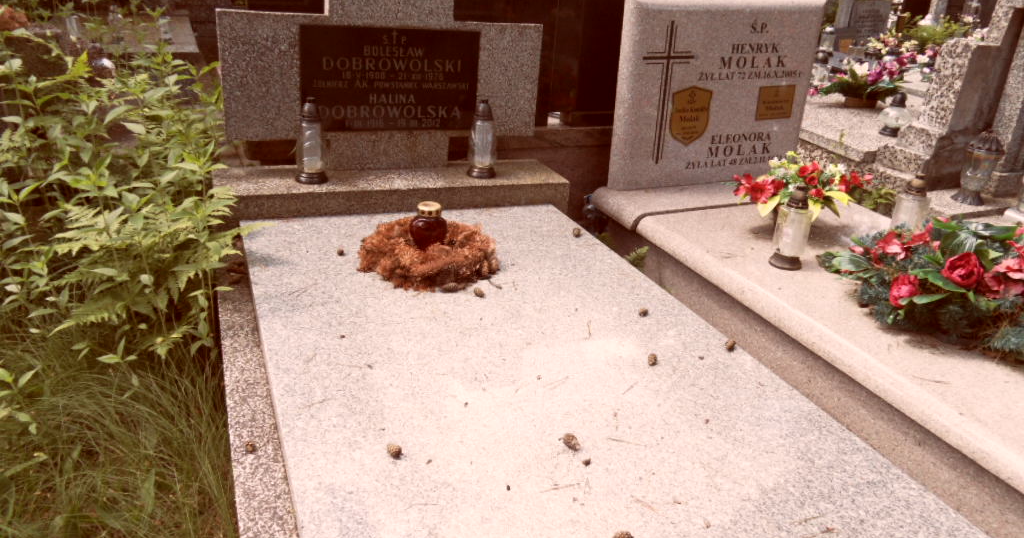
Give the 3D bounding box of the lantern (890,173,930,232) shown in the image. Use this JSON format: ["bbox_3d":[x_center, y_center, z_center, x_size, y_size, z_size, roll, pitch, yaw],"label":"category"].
[{"bbox_3d":[1.331,-0.178,2.360,0.105,0.275,0.105,-6,25,-22],"label":"lantern"}]

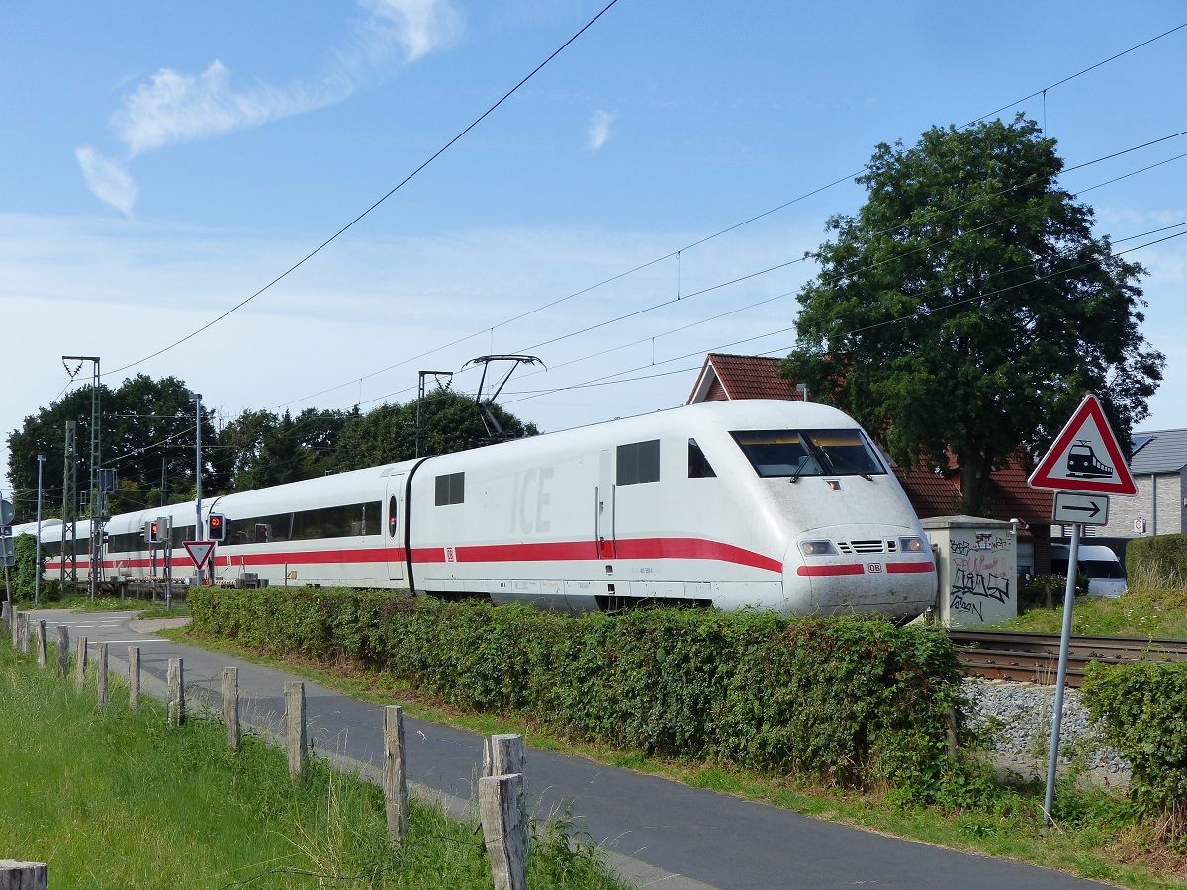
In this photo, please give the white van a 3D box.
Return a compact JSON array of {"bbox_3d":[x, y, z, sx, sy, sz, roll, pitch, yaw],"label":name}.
[{"bbox_3d":[18.745,5.341,82.611,2.000,2.600,5.600,1,-4,-16],"label":"white van"}]

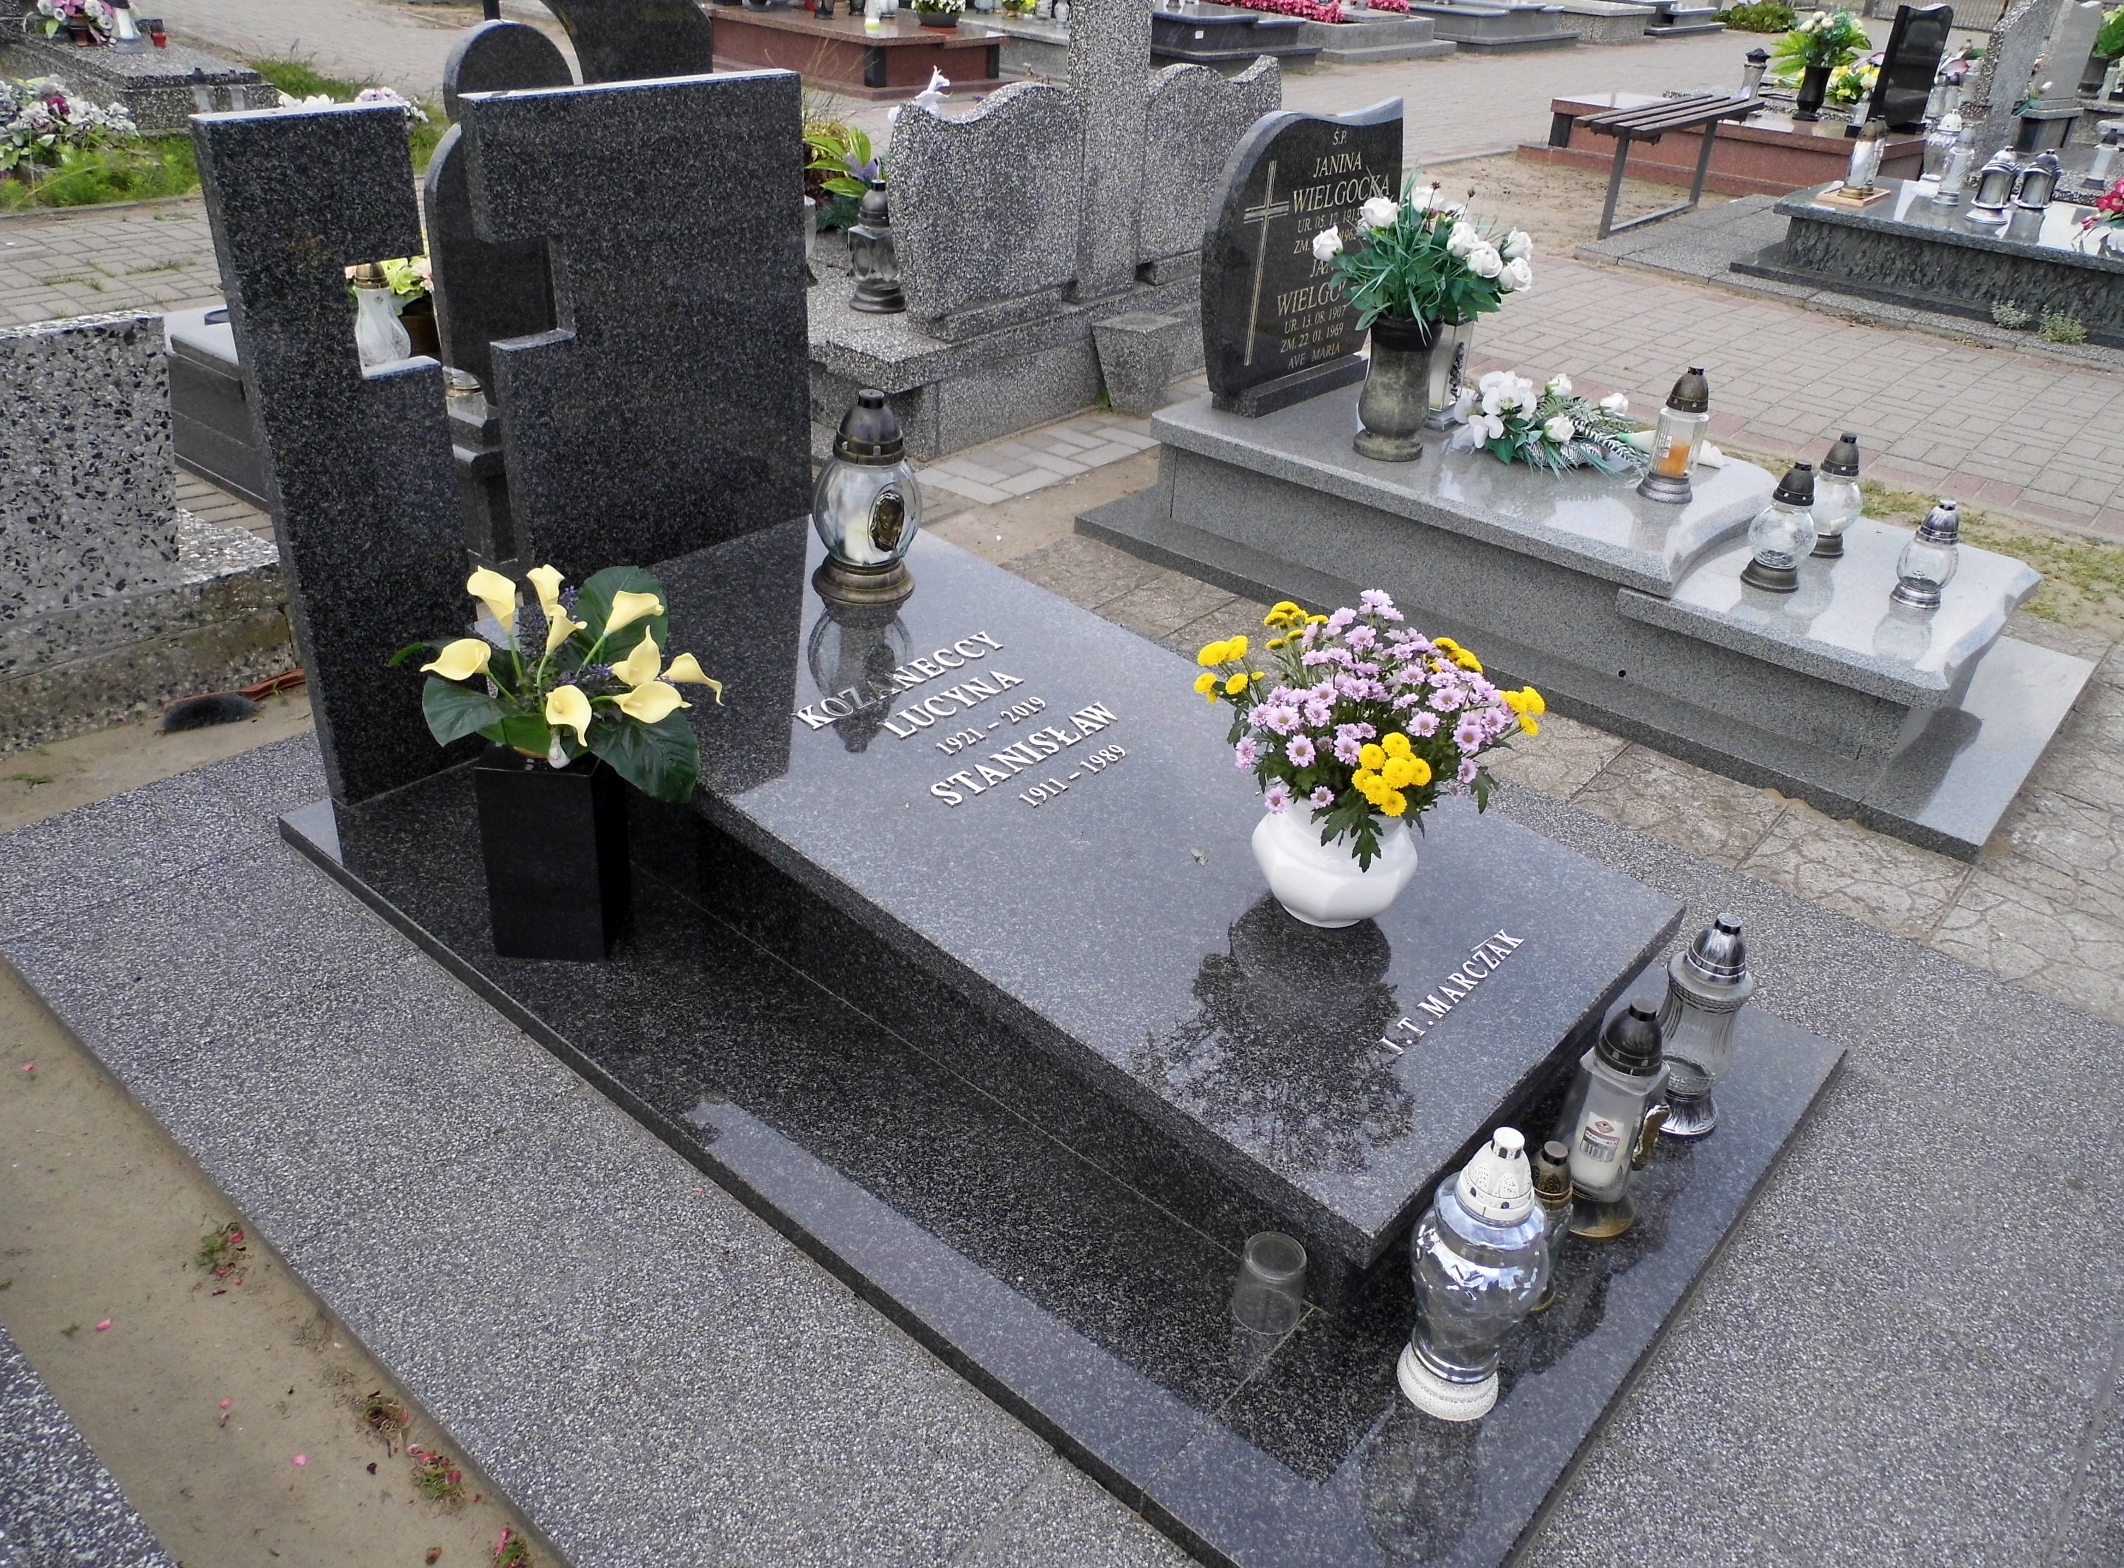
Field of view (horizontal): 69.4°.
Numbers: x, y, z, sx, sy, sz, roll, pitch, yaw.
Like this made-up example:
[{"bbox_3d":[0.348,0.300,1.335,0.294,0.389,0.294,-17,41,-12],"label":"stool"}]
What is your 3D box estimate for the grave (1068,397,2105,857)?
[{"bbox_3d":[1.155,-0.549,3.470,2.020,0.290,1.050,26,37,32],"label":"grave"}]

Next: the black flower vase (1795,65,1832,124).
[{"bbox_3d":[4.194,-3.856,8.571,0.155,0.265,0.155,26,37,32],"label":"black flower vase"}]

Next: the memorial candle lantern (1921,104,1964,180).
[{"bbox_3d":[4.064,-2.936,7.072,0.145,0.310,0.145,26,37,32],"label":"memorial candle lantern"}]

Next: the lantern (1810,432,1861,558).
[{"bbox_3d":[1.584,-0.597,3.142,0.130,0.240,0.130,18,34,23],"label":"lantern"}]

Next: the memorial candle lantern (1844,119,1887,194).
[{"bbox_3d":[3.411,-2.640,6.491,0.125,0.295,0.125,26,37,32],"label":"memorial candle lantern"}]

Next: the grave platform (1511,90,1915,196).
[{"bbox_3d":[3.727,-3.560,8.582,1.920,0.330,1.120,25,37,31],"label":"grave platform"}]

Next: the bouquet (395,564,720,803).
[{"bbox_3d":[-0.645,-0.135,1.986,0.400,0.315,0.320,-8,33,-18],"label":"bouquet"}]

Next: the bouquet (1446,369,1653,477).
[{"bbox_3d":[1.181,-0.867,3.604,0.500,0.165,0.360,26,37,32],"label":"bouquet"}]

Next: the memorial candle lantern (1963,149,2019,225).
[{"bbox_3d":[3.883,-2.507,6.389,0.160,0.260,0.160,19,34,24],"label":"memorial candle lantern"}]

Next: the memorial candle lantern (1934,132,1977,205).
[{"bbox_3d":[3.850,-2.647,6.589,0.118,0.290,0.118,19,34,23],"label":"memorial candle lantern"}]

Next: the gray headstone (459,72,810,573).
[{"bbox_3d":[-0.671,-0.749,2.564,0.057,0.775,0.595,26,37,32],"label":"gray headstone"}]

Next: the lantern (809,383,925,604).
[{"bbox_3d":[-0.322,-0.480,2.479,0.178,0.328,0.178,3,31,-2],"label":"lantern"}]

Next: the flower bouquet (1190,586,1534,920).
[{"bbox_3d":[0.348,-0.022,1.839,0.400,0.430,0.370,10,32,11],"label":"flower bouquet"}]

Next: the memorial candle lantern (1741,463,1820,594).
[{"bbox_3d":[1.409,-0.502,2.968,0.132,0.240,0.132,18,34,22],"label":"memorial candle lantern"}]

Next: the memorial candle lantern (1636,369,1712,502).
[{"bbox_3d":[1.301,-0.736,3.217,0.120,0.270,0.120,15,33,18],"label":"memorial candle lantern"}]

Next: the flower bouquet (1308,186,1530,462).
[{"bbox_3d":[0.784,-1.019,3.401,0.450,0.570,0.450,26,37,32],"label":"flower bouquet"}]

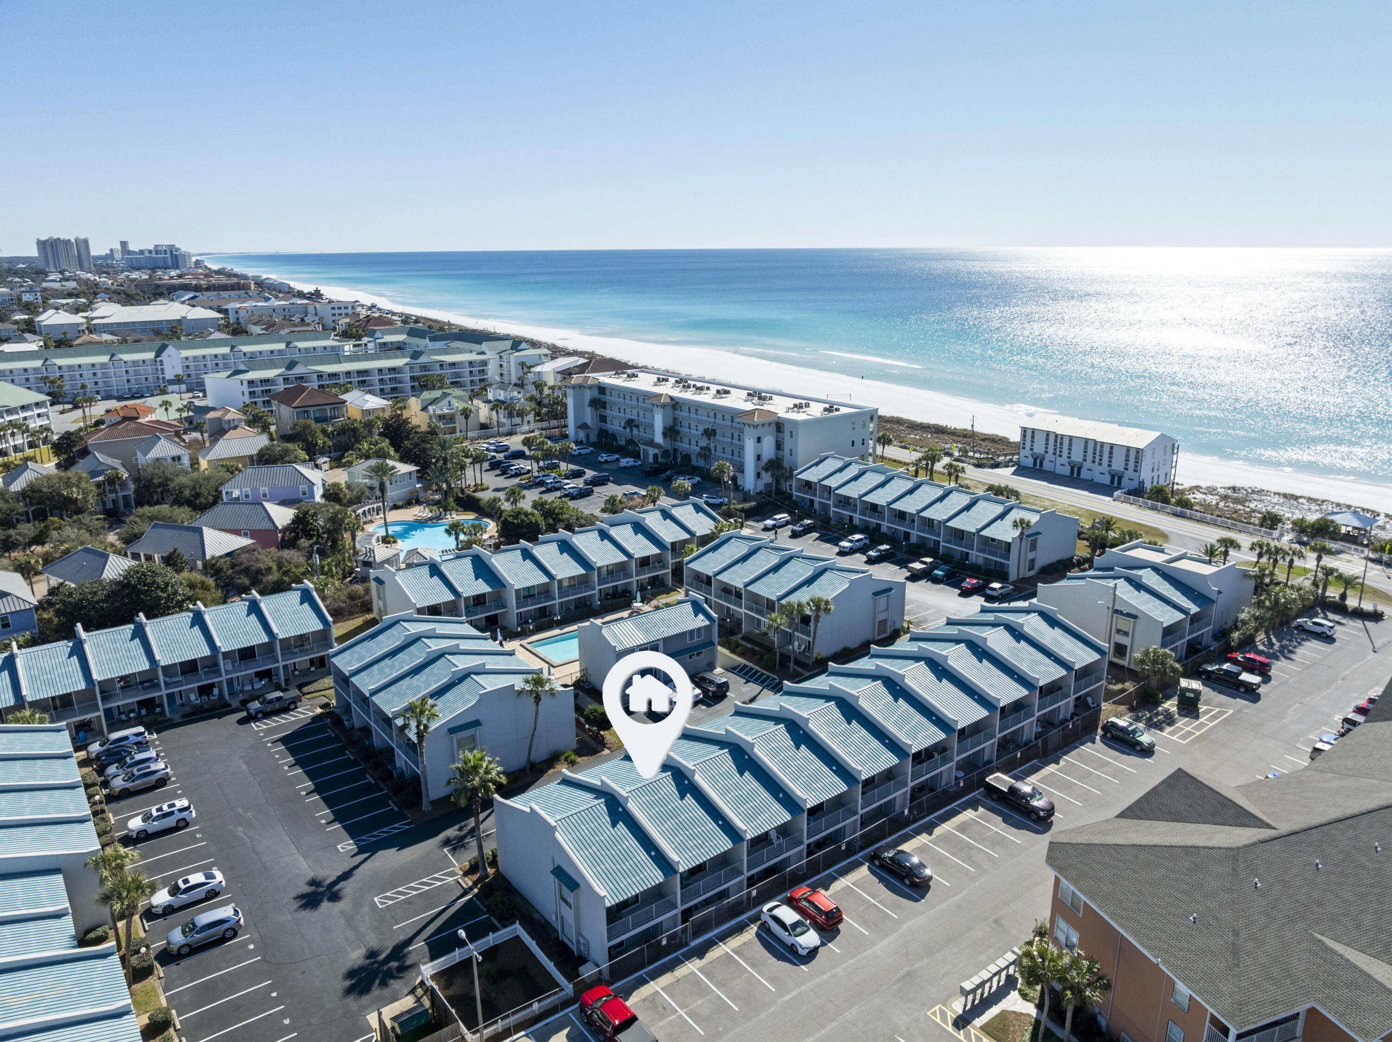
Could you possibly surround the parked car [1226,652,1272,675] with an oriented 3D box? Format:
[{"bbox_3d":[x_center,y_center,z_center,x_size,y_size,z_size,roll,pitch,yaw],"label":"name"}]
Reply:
[{"bbox_3d":[58.570,14.730,102.060,1.870,1.700,4.600,-12,20,-35],"label":"parked car"}]

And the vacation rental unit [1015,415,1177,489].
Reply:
[{"bbox_3d":[77.684,-14.274,187.311,11.900,9.700,25.800,-12,20,-36],"label":"vacation rental unit"}]

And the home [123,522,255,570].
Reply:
[{"bbox_3d":[-76.574,3.505,145.667,15.200,6.200,9.600,5,17,18],"label":"home"}]

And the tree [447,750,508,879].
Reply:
[{"bbox_3d":[-16.070,22.054,71.923,4.250,10.300,4.200,-5,16,-14],"label":"tree"}]

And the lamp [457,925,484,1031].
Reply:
[{"bbox_3d":[-12.020,26.650,54.190,0.450,7.150,3.000,-12,20,-36],"label":"lamp"}]

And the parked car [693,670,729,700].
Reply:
[{"bbox_3d":[1.438,16.599,99.194,1.920,1.720,4.700,-13,20,-37],"label":"parked car"}]

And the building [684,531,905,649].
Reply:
[{"bbox_3d":[12.264,8.191,122.639,16.000,8.800,23.800,-12,20,-36],"label":"building"}]

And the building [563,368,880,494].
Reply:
[{"bbox_3d":[0.328,-20.506,201.426,25.274,13.700,76.641,-12,20,-36],"label":"building"}]

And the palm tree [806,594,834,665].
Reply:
[{"bbox_3d":[13.806,12.453,108.400,3.200,8.400,3.100,2,16,7],"label":"palm tree"}]

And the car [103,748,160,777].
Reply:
[{"bbox_3d":[-50.973,22.372,87.285,4.550,1.660,1.840,-11,19,-32],"label":"car"}]

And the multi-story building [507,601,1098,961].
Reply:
[{"bbox_3d":[12.660,18.480,82.970,57.600,9.300,14.500,-12,20,-36],"label":"multi-story building"}]

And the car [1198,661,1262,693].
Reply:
[{"bbox_3d":[54.226,15.719,98.071,2.020,1.920,5.820,-12,20,-36],"label":"car"}]

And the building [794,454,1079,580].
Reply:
[{"bbox_3d":[35.150,-2.100,147.990,15.200,8.700,43.700,-11,19,-34],"label":"building"}]

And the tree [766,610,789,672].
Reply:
[{"bbox_3d":[8.771,12.941,103.002,2.500,6.600,2.500,1,16,5],"label":"tree"}]

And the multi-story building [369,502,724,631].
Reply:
[{"bbox_3d":[-17.593,5.422,130.786,48.800,8.800,17.700,-13,20,-37],"label":"multi-story building"}]

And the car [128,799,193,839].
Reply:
[{"bbox_3d":[-44.055,24.530,79.432,4.930,1.740,1.930,-11,19,-32],"label":"car"}]

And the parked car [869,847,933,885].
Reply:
[{"bbox_3d":[14.709,24.590,69.185,1.830,1.460,4.800,-12,20,-36],"label":"parked car"}]

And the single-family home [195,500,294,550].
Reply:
[{"bbox_3d":[-69.000,1.190,148.210,14.540,8.450,9.580,0,16,3],"label":"single-family home"}]

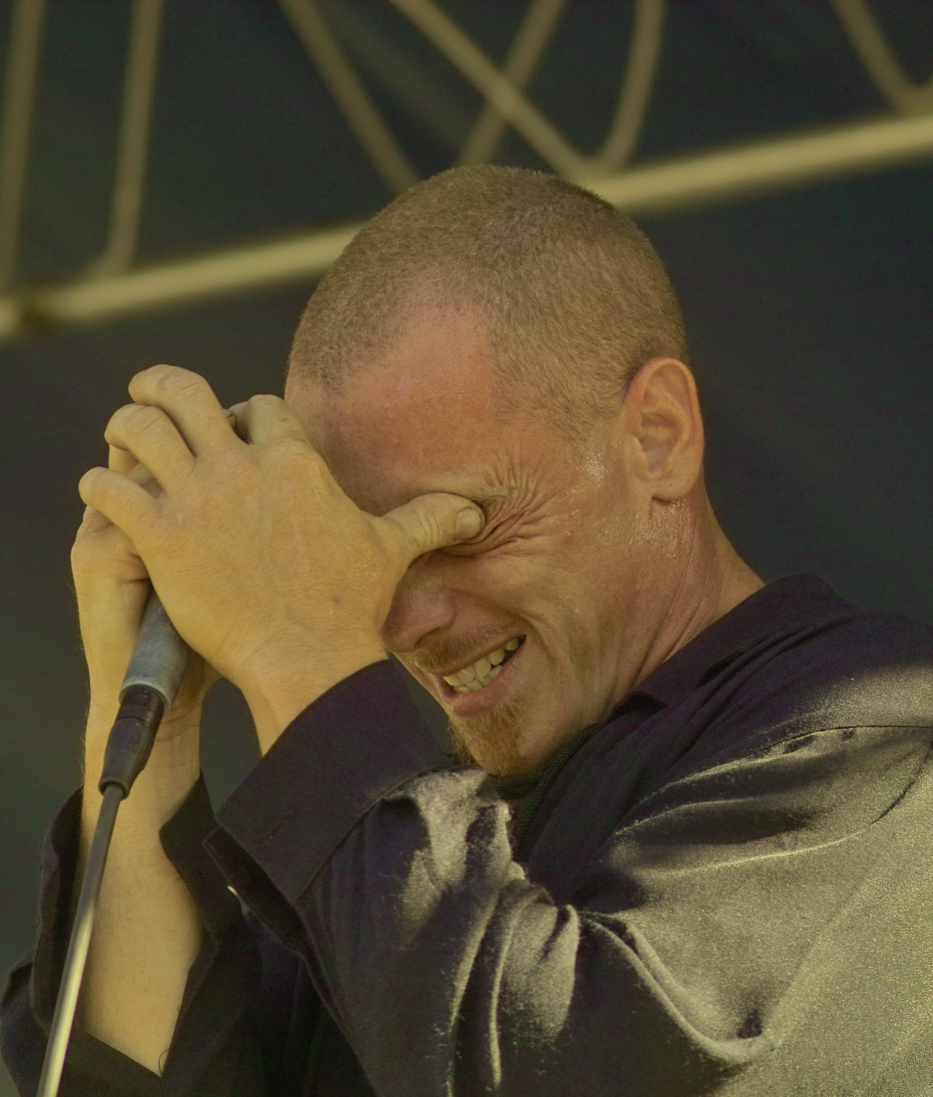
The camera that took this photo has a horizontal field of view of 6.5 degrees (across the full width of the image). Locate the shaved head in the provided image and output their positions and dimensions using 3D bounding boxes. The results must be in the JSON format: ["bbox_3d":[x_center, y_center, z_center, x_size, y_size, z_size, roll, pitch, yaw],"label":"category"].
[{"bbox_3d":[0.016,-0.088,3.610,0.190,0.160,0.160,-33,22,-35],"label":"shaved head"}]

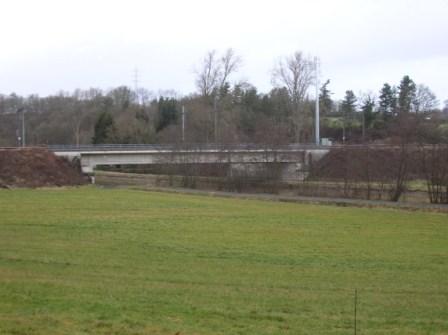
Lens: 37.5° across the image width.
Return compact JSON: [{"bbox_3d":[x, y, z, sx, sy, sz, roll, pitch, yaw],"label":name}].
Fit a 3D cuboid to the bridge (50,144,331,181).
[{"bbox_3d":[-6.342,-1.178,131.500,54.535,6.638,11.500,-1,2,-15],"label":"bridge"}]

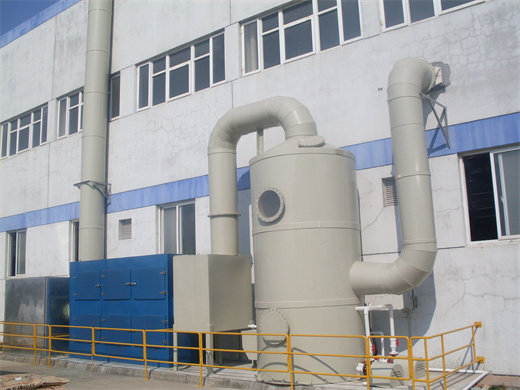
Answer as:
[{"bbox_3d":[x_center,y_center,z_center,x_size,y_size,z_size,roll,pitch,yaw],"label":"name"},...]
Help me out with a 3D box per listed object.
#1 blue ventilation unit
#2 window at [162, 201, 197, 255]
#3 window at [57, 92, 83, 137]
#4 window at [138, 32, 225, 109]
[{"bbox_3d":[-2.944,2.752,13.861,3.680,2.370,1.400,-9,-12,38],"label":"blue ventilation unit"},{"bbox_3d":[-2.325,1.076,16.175,1.480,1.650,0.120,-9,-12,38],"label":"window"},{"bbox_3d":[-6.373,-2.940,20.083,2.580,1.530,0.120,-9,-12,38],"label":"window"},{"bbox_3d":[-2.401,-3.615,16.922,3.740,1.510,0.120,-9,-12,38],"label":"window"}]

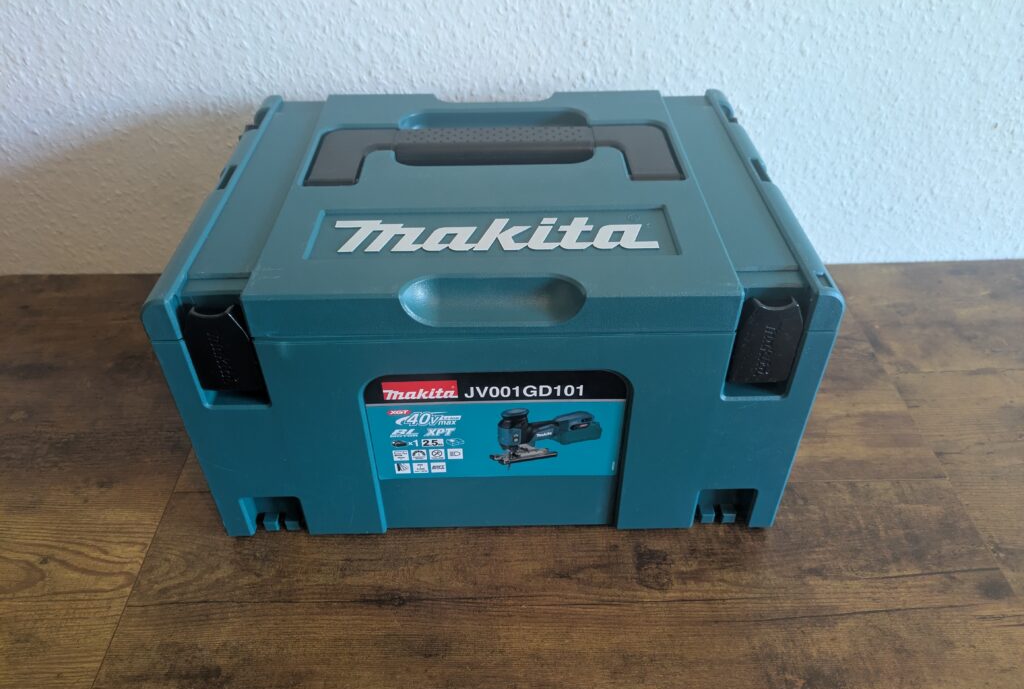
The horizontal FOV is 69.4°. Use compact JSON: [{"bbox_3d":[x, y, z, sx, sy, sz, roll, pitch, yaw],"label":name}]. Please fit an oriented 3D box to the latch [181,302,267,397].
[{"bbox_3d":[-0.171,0.000,0.440,0.037,0.063,0.015,-1,40,-1],"label":"latch"}]

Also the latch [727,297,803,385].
[{"bbox_3d":[0.150,-0.005,0.442,0.037,0.063,0.015,-1,40,-1],"label":"latch"}]

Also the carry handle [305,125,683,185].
[{"bbox_3d":[-0.012,-0.133,0.549,0.262,0.021,0.093,-1,40,-1],"label":"carry handle"}]

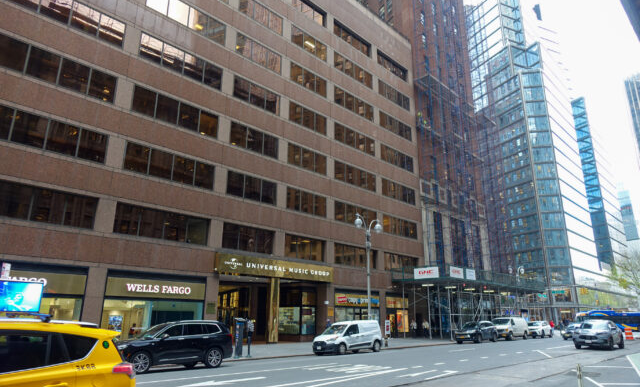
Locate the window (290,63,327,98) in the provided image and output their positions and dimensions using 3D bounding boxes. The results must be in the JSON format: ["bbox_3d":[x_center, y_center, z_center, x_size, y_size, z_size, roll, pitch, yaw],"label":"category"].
[{"bbox_3d":[-0.967,-10.106,38.075,4.352,1.721,0.170,16,-23,-42],"label":"window"}]

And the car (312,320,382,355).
[{"bbox_3d":[1.676,8.331,24.803,1.880,1.840,4.800,-15,-23,43],"label":"car"}]

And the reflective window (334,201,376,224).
[{"bbox_3d":[3.436,2.097,39.626,0.200,1.803,6.024,-15,-23,43],"label":"reflective window"}]

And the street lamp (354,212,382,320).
[{"bbox_3d":[3.581,6.013,30.077,2.950,9.022,0.620,16,-23,-42],"label":"street lamp"}]

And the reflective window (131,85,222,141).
[{"bbox_3d":[-9.743,-5.483,29.425,6.216,1.825,0.200,16,-23,-42],"label":"reflective window"}]

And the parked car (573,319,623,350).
[{"bbox_3d":[16.920,8.549,25.908,1.900,1.690,4.630,-15,-22,42],"label":"parked car"}]

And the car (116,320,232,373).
[{"bbox_3d":[-5.743,5.835,16.489,4.930,1.740,1.950,16,-23,-42],"label":"car"}]

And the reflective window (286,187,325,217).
[{"bbox_3d":[-1.035,0.805,35.328,0.200,1.803,4.561,-15,-23,43],"label":"reflective window"}]

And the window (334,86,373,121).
[{"bbox_3d":[3.451,-8.823,42.264,5.835,1.721,0.170,16,-23,-42],"label":"window"}]

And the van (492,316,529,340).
[{"bbox_3d":[17.644,12.627,40.049,5.450,2.090,2.020,16,-23,-42],"label":"van"}]

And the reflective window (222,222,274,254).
[{"bbox_3d":[-4.920,3.257,30.083,4.408,1.721,0.170,16,-23,-42],"label":"reflective window"}]

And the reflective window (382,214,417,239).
[{"bbox_3d":[8.421,3.538,44.418,0.200,1.803,6.158,-15,-23,43],"label":"reflective window"}]

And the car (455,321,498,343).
[{"bbox_3d":[13.243,11.634,35.924,1.920,1.730,4.780,-15,-23,43],"label":"car"}]

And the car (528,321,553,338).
[{"bbox_3d":[24.199,15.191,47.525,4.600,1.650,1.850,16,-23,-42],"label":"car"}]

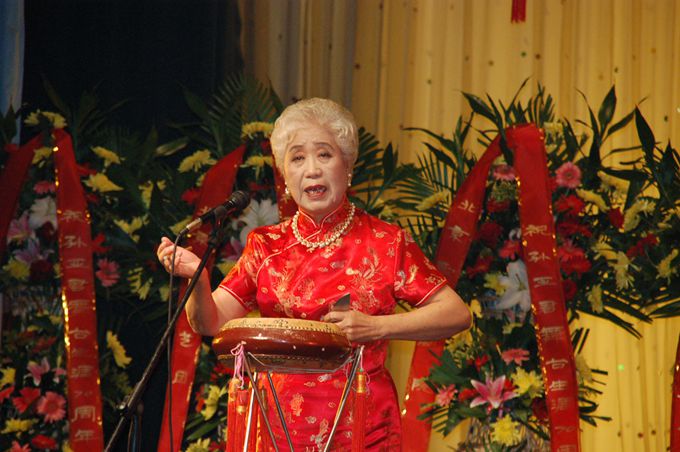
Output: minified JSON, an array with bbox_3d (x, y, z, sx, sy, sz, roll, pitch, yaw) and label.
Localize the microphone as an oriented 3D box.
[{"bbox_3d":[-0.256,-0.026,11.700,0.190,0.045,0.045,-28,19,-35],"label":"microphone"}]

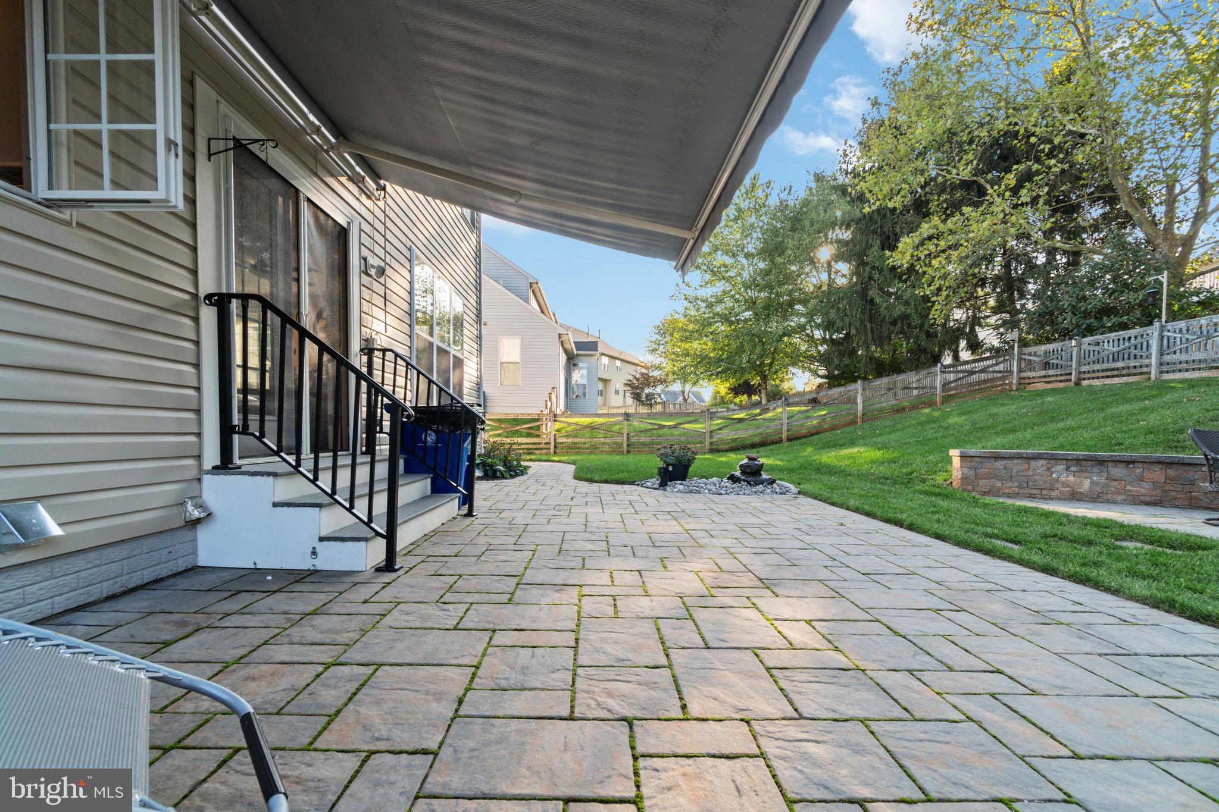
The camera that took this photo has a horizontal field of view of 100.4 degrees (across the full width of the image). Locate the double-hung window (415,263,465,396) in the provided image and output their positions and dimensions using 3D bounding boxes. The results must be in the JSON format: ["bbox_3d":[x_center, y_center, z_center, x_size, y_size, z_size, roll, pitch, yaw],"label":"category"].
[{"bbox_3d":[-2.377,-0.827,7.312,0.100,1.930,2.390,0,-3,-2],"label":"double-hung window"}]

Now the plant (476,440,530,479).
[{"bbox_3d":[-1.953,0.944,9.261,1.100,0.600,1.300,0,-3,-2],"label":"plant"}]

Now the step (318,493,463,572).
[{"bbox_3d":[-1.466,0.848,3.706,0.285,0.186,1.932,0,-3,-2],"label":"step"}]

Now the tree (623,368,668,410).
[{"bbox_3d":[2.672,-1.247,38.000,3.400,3.200,3.200,0,-3,-2],"label":"tree"}]

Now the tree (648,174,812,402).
[{"bbox_3d":[6.266,-5.925,26.000,8.000,11.600,7.600,0,-3,-2],"label":"tree"}]

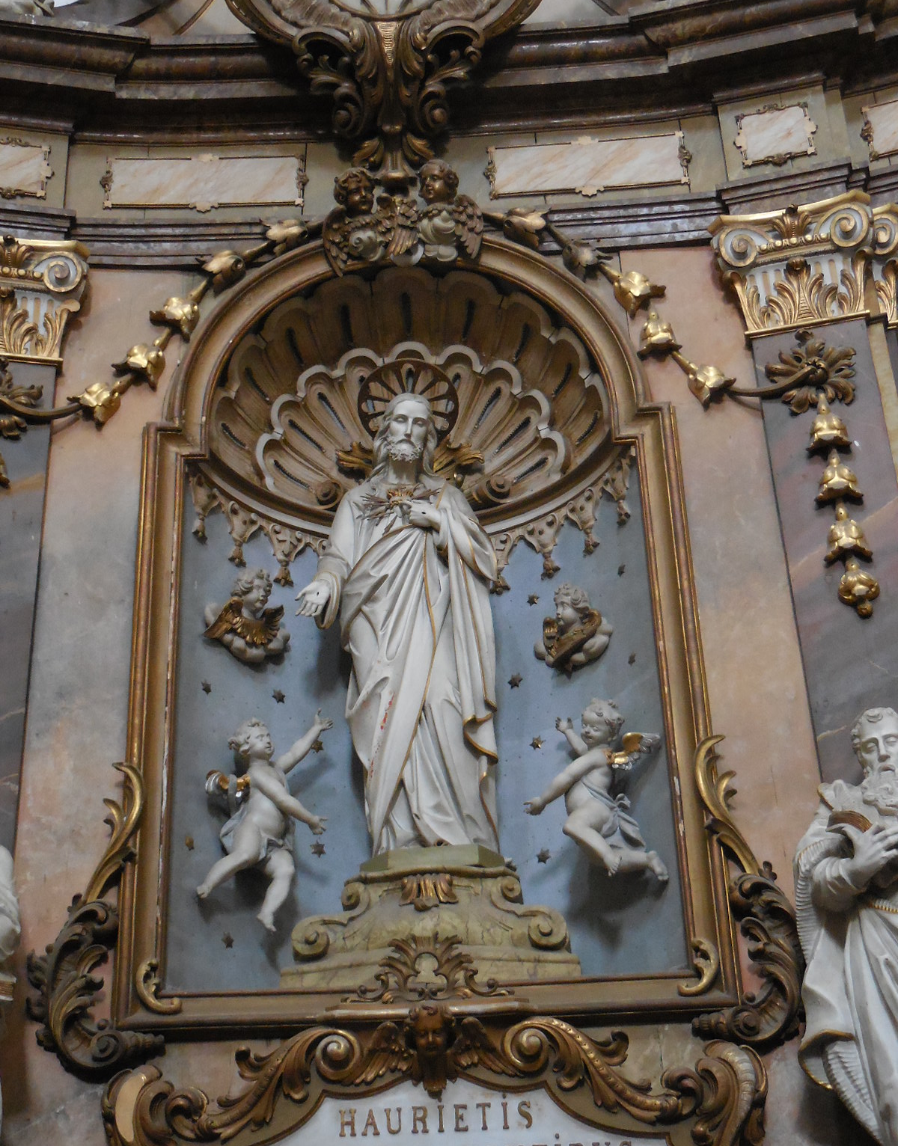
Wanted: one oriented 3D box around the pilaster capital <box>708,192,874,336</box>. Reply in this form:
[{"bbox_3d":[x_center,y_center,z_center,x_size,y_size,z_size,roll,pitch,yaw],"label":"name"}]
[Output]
[{"bbox_3d":[1.361,-1.232,7.170,0.623,0.590,0.270,-9,-31,12],"label":"pilaster capital"}]

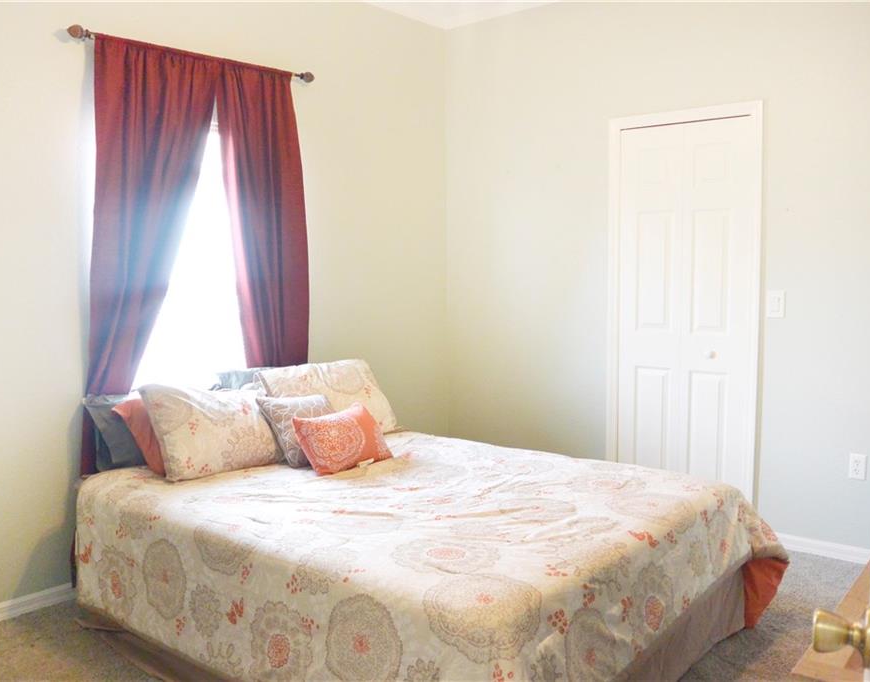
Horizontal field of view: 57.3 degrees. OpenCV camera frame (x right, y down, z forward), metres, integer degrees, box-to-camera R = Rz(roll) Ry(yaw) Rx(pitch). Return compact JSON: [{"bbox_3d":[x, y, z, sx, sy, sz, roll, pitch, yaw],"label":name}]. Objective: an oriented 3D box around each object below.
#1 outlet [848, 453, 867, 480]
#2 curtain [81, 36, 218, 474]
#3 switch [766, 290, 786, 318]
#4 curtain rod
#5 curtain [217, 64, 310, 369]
[{"bbox_3d":[1.870,0.558,3.522,0.070,0.114,0.010,4,8,42],"label":"outlet"},{"bbox_3d":[-1.219,-0.168,3.415,0.120,2.170,0.760,4,8,42],"label":"curtain"},{"bbox_3d":[1.583,-0.169,3.697,0.078,0.125,0.012,4,8,42],"label":"switch"},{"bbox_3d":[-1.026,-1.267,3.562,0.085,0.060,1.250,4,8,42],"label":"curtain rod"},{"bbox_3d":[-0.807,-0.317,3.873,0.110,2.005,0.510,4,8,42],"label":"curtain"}]

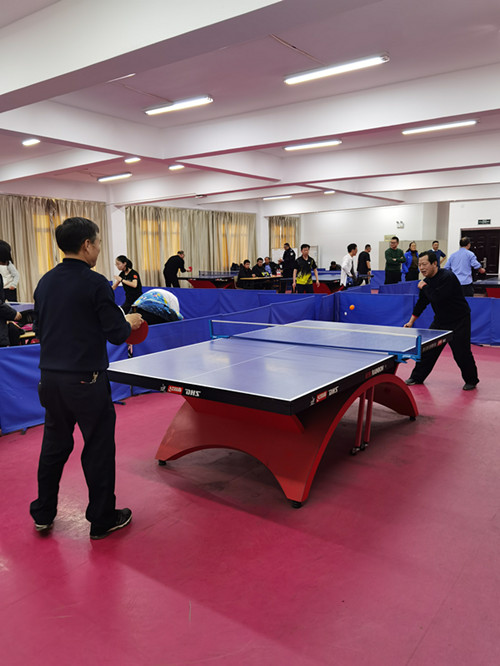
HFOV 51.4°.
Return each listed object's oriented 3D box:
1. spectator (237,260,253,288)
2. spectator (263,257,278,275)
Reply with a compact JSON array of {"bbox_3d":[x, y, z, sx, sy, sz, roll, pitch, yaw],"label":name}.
[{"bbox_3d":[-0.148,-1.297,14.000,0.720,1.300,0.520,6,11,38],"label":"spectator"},{"bbox_3d":[0.563,-1.507,15.000,0.520,1.300,0.700,-7,11,-37],"label":"spectator"}]

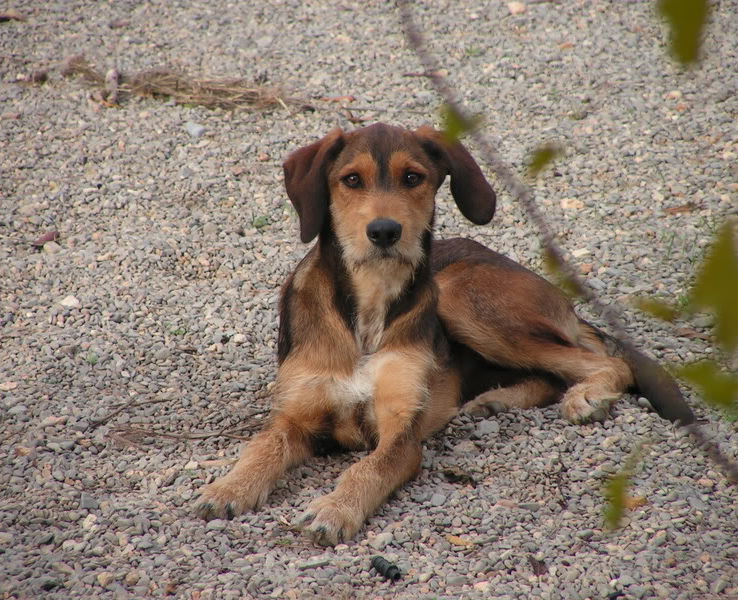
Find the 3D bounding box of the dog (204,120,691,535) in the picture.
[{"bbox_3d":[0.069,-0.012,7.438,0.370,0.380,0.690,9,18,31],"label":"dog"}]

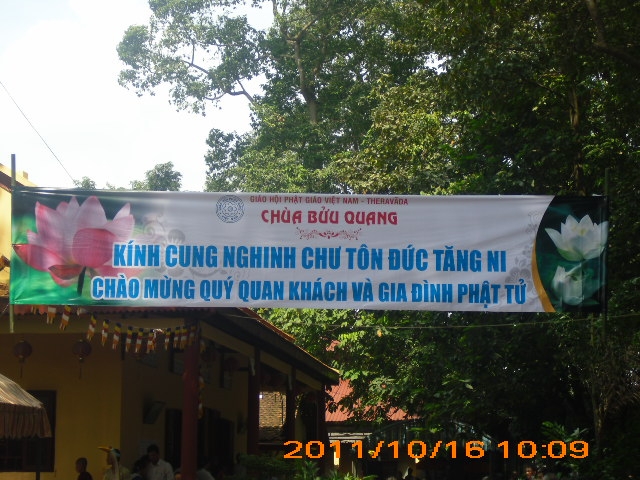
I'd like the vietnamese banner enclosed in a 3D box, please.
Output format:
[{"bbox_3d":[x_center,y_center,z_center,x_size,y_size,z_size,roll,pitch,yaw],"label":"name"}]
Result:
[{"bbox_3d":[-0.108,0.103,13.300,5.860,1.140,0.060,1,-4,0],"label":"vietnamese banner"}]

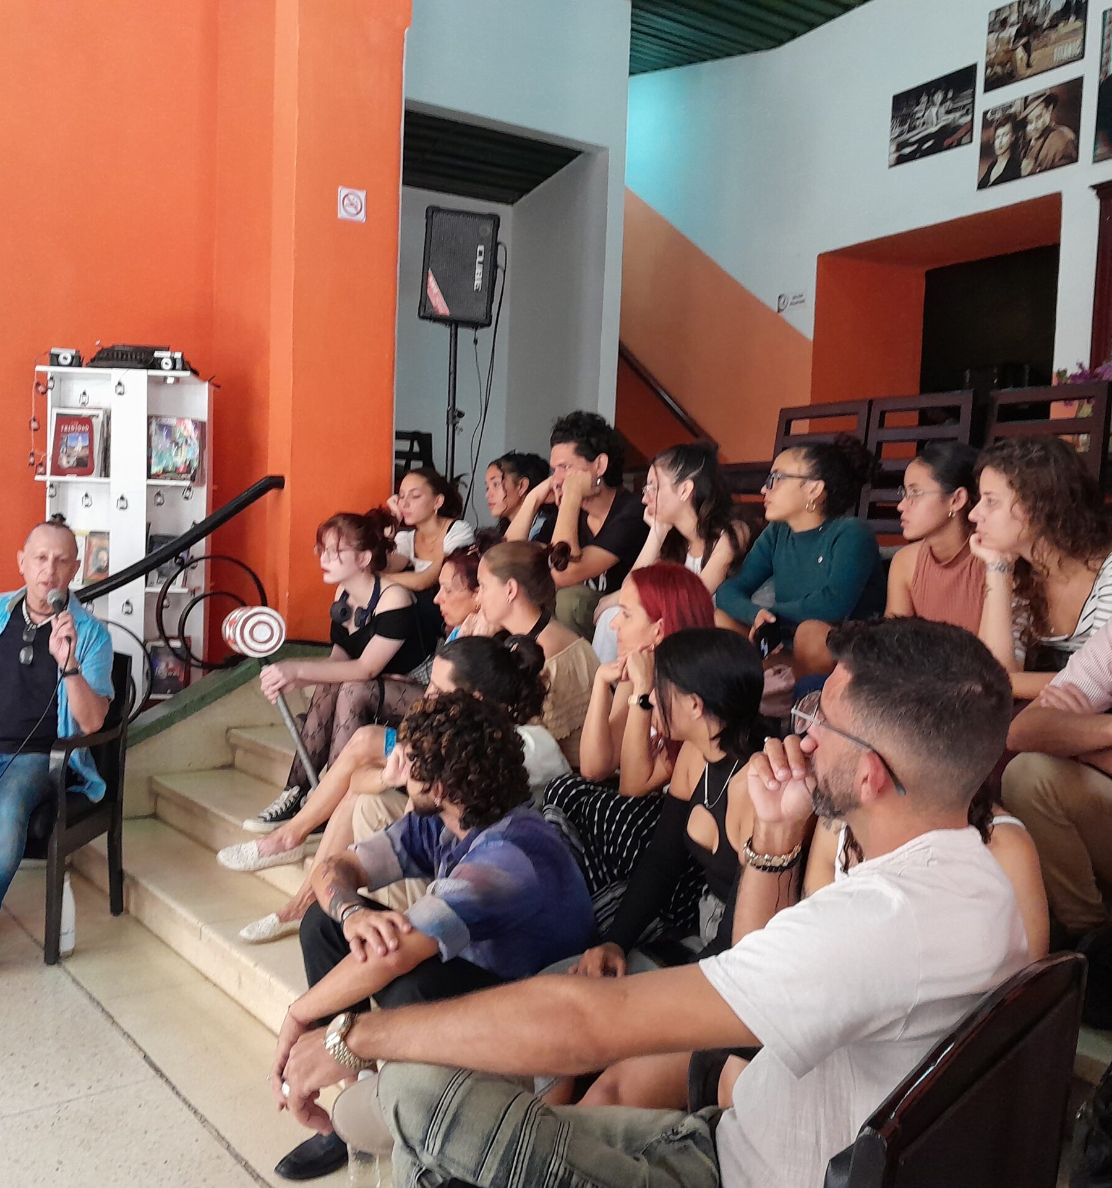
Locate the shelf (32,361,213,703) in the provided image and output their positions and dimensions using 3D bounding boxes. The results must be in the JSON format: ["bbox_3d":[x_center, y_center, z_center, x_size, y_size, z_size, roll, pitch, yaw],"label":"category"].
[{"bbox_3d":[-1.916,0.003,5.434,0.720,1.965,0.270,2,3,-1],"label":"shelf"}]

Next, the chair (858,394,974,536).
[{"bbox_3d":[0.974,-0.152,3.989,0.520,1.000,0.450,0,4,-30],"label":"chair"}]

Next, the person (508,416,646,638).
[{"bbox_3d":[0.083,-0.050,4.054,0.660,1.075,0.540,-1,4,-38],"label":"person"}]

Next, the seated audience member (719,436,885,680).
[{"bbox_3d":[0.723,0.045,3.638,0.640,0.980,0.500,-1,5,-40],"label":"seated audience member"}]

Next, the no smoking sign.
[{"bbox_3d":[-0.888,-1.695,5.382,0.142,0.145,0.006,0,4,-34],"label":"no smoking sign"}]

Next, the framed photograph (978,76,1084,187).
[{"bbox_3d":[2.081,-2.017,5.422,0.030,0.352,0.540,0,4,-29],"label":"framed photograph"}]

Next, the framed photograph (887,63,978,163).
[{"bbox_3d":[1.902,-2.404,6.226,0.025,0.380,0.571,0,4,-30],"label":"framed photograph"}]

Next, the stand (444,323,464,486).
[{"bbox_3d":[-0.499,-0.570,5.727,0.750,1.410,0.750,-1,4,-38],"label":"stand"}]

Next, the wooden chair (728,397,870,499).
[{"bbox_3d":[0.734,-0.192,4.359,0.520,1.000,0.450,0,4,-30],"label":"wooden chair"}]

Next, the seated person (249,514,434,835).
[{"bbox_3d":[-0.650,0.245,4.201,0.800,1.050,0.490,0,4,-35],"label":"seated person"}]

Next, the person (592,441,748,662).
[{"bbox_3d":[0.358,0.019,3.867,0.640,0.980,0.440,0,4,-33],"label":"person"}]

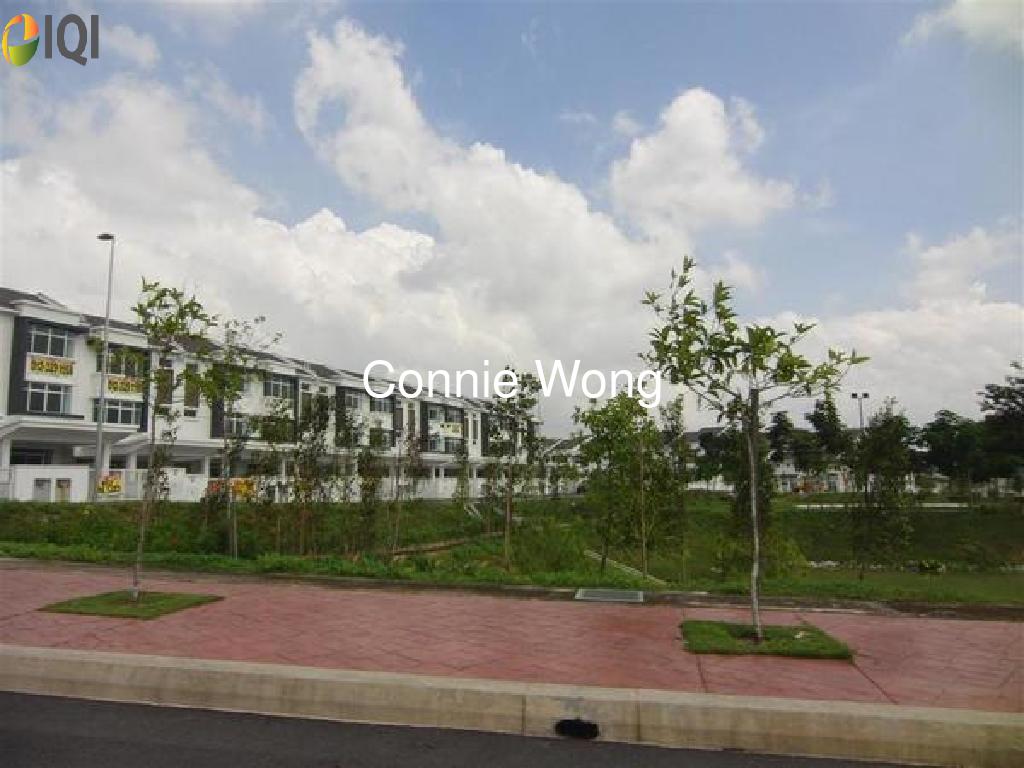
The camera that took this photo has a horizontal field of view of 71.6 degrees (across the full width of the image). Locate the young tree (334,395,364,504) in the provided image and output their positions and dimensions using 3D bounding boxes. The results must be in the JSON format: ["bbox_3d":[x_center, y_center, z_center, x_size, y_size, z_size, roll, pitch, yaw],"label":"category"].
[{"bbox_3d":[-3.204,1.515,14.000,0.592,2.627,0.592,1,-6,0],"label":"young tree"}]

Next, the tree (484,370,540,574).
[{"bbox_3d":[0.016,1.172,10.180,0.803,2.876,0.750,0,-7,0],"label":"tree"}]

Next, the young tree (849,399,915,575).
[{"bbox_3d":[5.516,1.528,10.600,0.985,2.632,0.985,1,-6,0],"label":"young tree"}]

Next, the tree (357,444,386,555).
[{"bbox_3d":[-2.434,1.958,12.300,0.520,1.884,0.520,1,-6,0],"label":"tree"}]

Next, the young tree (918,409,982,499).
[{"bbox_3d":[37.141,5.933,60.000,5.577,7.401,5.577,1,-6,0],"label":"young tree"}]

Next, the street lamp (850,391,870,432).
[{"bbox_3d":[32.396,5.126,66.000,1.859,9.087,0.500,-2,-7,26],"label":"street lamp"}]

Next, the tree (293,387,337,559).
[{"bbox_3d":[-3.338,1.478,12.000,0.744,2.818,0.744,1,-6,0],"label":"tree"}]

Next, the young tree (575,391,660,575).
[{"bbox_3d":[1.416,1.317,9.630,1.166,2.472,1.050,0,-7,0],"label":"young tree"}]

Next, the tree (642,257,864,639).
[{"bbox_3d":[1.918,0.468,5.801,1.723,3.110,1.500,0,-7,0],"label":"tree"}]

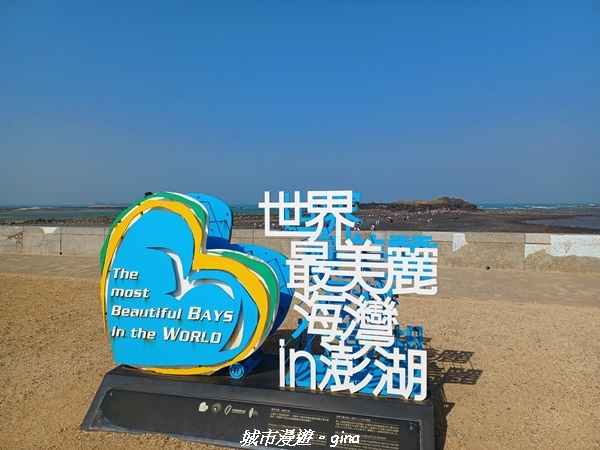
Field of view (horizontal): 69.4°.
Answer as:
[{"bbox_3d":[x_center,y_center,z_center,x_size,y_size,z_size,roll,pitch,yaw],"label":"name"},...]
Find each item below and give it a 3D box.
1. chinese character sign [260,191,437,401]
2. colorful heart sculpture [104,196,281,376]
[{"bbox_3d":[0.362,0.432,3.092,1.175,1.348,0.547,0,3,13],"label":"chinese character sign"},{"bbox_3d":[-0.778,0.427,3.334,1.419,1.348,0.537,0,3,13],"label":"colorful heart sculpture"}]

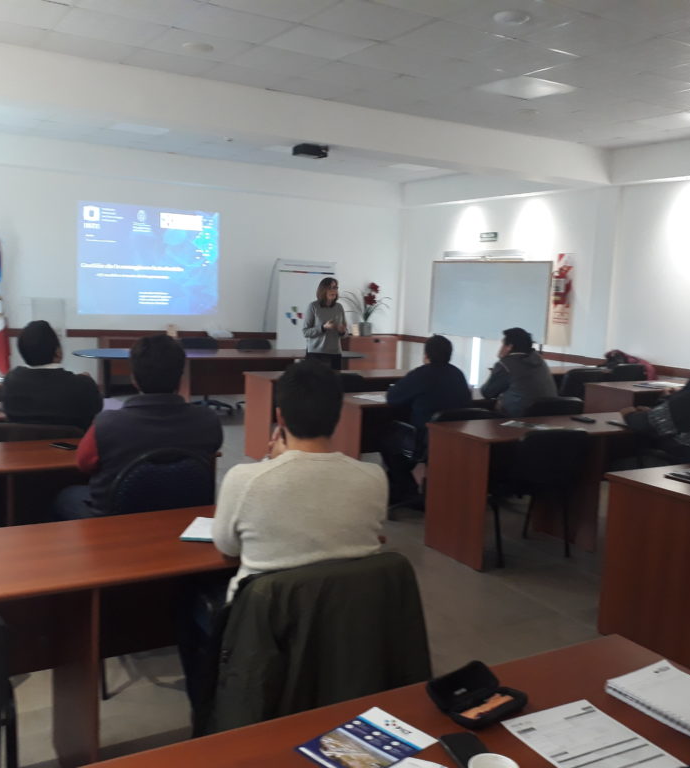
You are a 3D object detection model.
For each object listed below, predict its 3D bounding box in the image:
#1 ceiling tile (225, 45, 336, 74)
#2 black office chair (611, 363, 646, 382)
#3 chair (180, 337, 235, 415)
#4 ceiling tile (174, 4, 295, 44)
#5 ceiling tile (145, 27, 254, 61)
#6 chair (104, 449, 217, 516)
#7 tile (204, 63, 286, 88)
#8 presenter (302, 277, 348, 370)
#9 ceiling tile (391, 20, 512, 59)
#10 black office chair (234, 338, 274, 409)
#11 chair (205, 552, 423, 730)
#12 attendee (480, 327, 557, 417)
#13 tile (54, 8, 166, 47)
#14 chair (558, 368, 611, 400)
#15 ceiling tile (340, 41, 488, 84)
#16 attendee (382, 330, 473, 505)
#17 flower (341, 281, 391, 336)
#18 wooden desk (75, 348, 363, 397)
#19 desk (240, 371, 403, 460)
[{"bbox_3d":[-0.486,-2.354,5.842,0.610,0.020,0.610,-2,9,-31],"label":"ceiling tile"},{"bbox_3d":[2.866,0.184,8.805,0.520,0.820,0.560,-2,9,-30],"label":"black office chair"},{"bbox_3d":[-1.553,-0.101,9.185,0.600,0.830,0.620,-2,8,-31],"label":"chair"},{"bbox_3d":[-0.704,-2.272,5.066,0.610,0.020,0.610,-2,9,-30],"label":"ceiling tile"},{"bbox_3d":[-1.007,-2.336,5.525,0.610,0.020,0.610,-2,9,-31],"label":"ceiling tile"},{"bbox_3d":[-0.806,0.677,3.271,0.500,0.880,0.560,-2,9,-31],"label":"chair"},{"bbox_3d":[-0.775,-2.423,6.287,0.607,0.025,0.504,-2,8,-31],"label":"tile"},{"bbox_3d":[-0.225,-0.270,7.999,0.500,1.590,0.360,-1,8,-28],"label":"presenter"},{"bbox_3d":[0.667,-2.212,5.126,0.610,0.020,0.610,-2,9,-31],"label":"ceiling tile"},{"bbox_3d":[-1.129,-0.146,10.084,0.580,0.860,0.600,-2,9,-31],"label":"black office chair"},{"bbox_3d":[-0.169,0.875,2.462,0.540,0.840,0.580,-2,9,-33],"label":"chair"},{"bbox_3d":[1.212,0.220,6.052,0.520,1.310,0.780,-4,10,-42],"label":"attendee"},{"bbox_3d":[-1.524,-2.312,5.187,0.602,0.020,0.596,-2,9,-31],"label":"tile"},{"bbox_3d":[2.362,0.234,8.460,0.530,0.820,0.550,-2,9,-31],"label":"chair"},{"bbox_3d":[0.351,-2.292,5.642,0.610,0.020,0.610,-2,9,-31],"label":"ceiling tile"},{"bbox_3d":[0.571,0.285,5.668,0.570,1.270,0.780,-2,9,-31],"label":"attendee"},{"bbox_3d":[0.309,-1.105,11.768,0.640,0.800,0.520,-2,9,-31],"label":"flower"},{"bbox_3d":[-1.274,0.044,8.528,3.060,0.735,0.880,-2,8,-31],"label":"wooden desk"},{"bbox_3d":[0.024,0.278,7.373,1.860,0.750,0.570,-2,9,-31],"label":"desk"}]

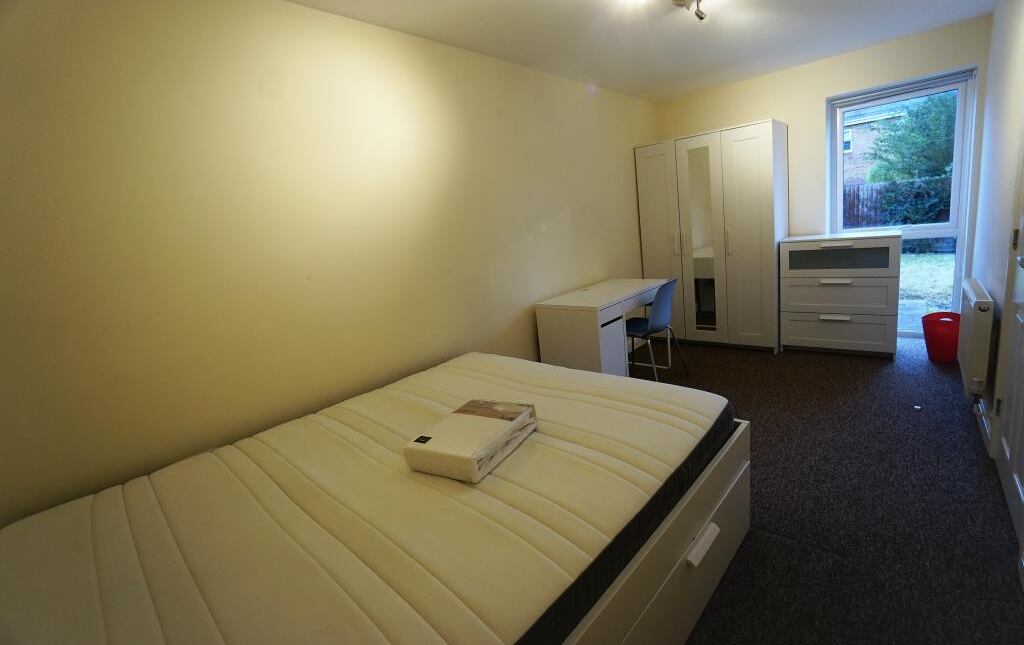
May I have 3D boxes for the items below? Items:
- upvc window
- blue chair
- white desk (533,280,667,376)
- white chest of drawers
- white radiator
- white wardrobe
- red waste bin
[{"bbox_3d":[2.980,-0.828,3.367,0.835,1.930,0.120,4,17,42],"label":"upvc window"},{"bbox_3d":[1.086,0.076,3.368,0.520,0.800,0.470,4,17,42],"label":"blue chair"},{"bbox_3d":[0.756,0.137,3.330,0.515,0.775,1.060,4,17,43],"label":"white desk"},{"bbox_3d":[2.655,-0.231,3.473,0.765,0.950,0.415,3,16,42],"label":"white chest of drawers"},{"bbox_3d":[2.387,0.054,2.208,0.080,0.485,0.610,4,17,42],"label":"white radiator"},{"bbox_3d":[1.855,-0.720,3.983,1.165,1.910,0.505,4,17,42],"label":"white wardrobe"},{"bbox_3d":[3.115,0.110,3.062,0.235,0.310,0.235,4,17,42],"label":"red waste bin"}]

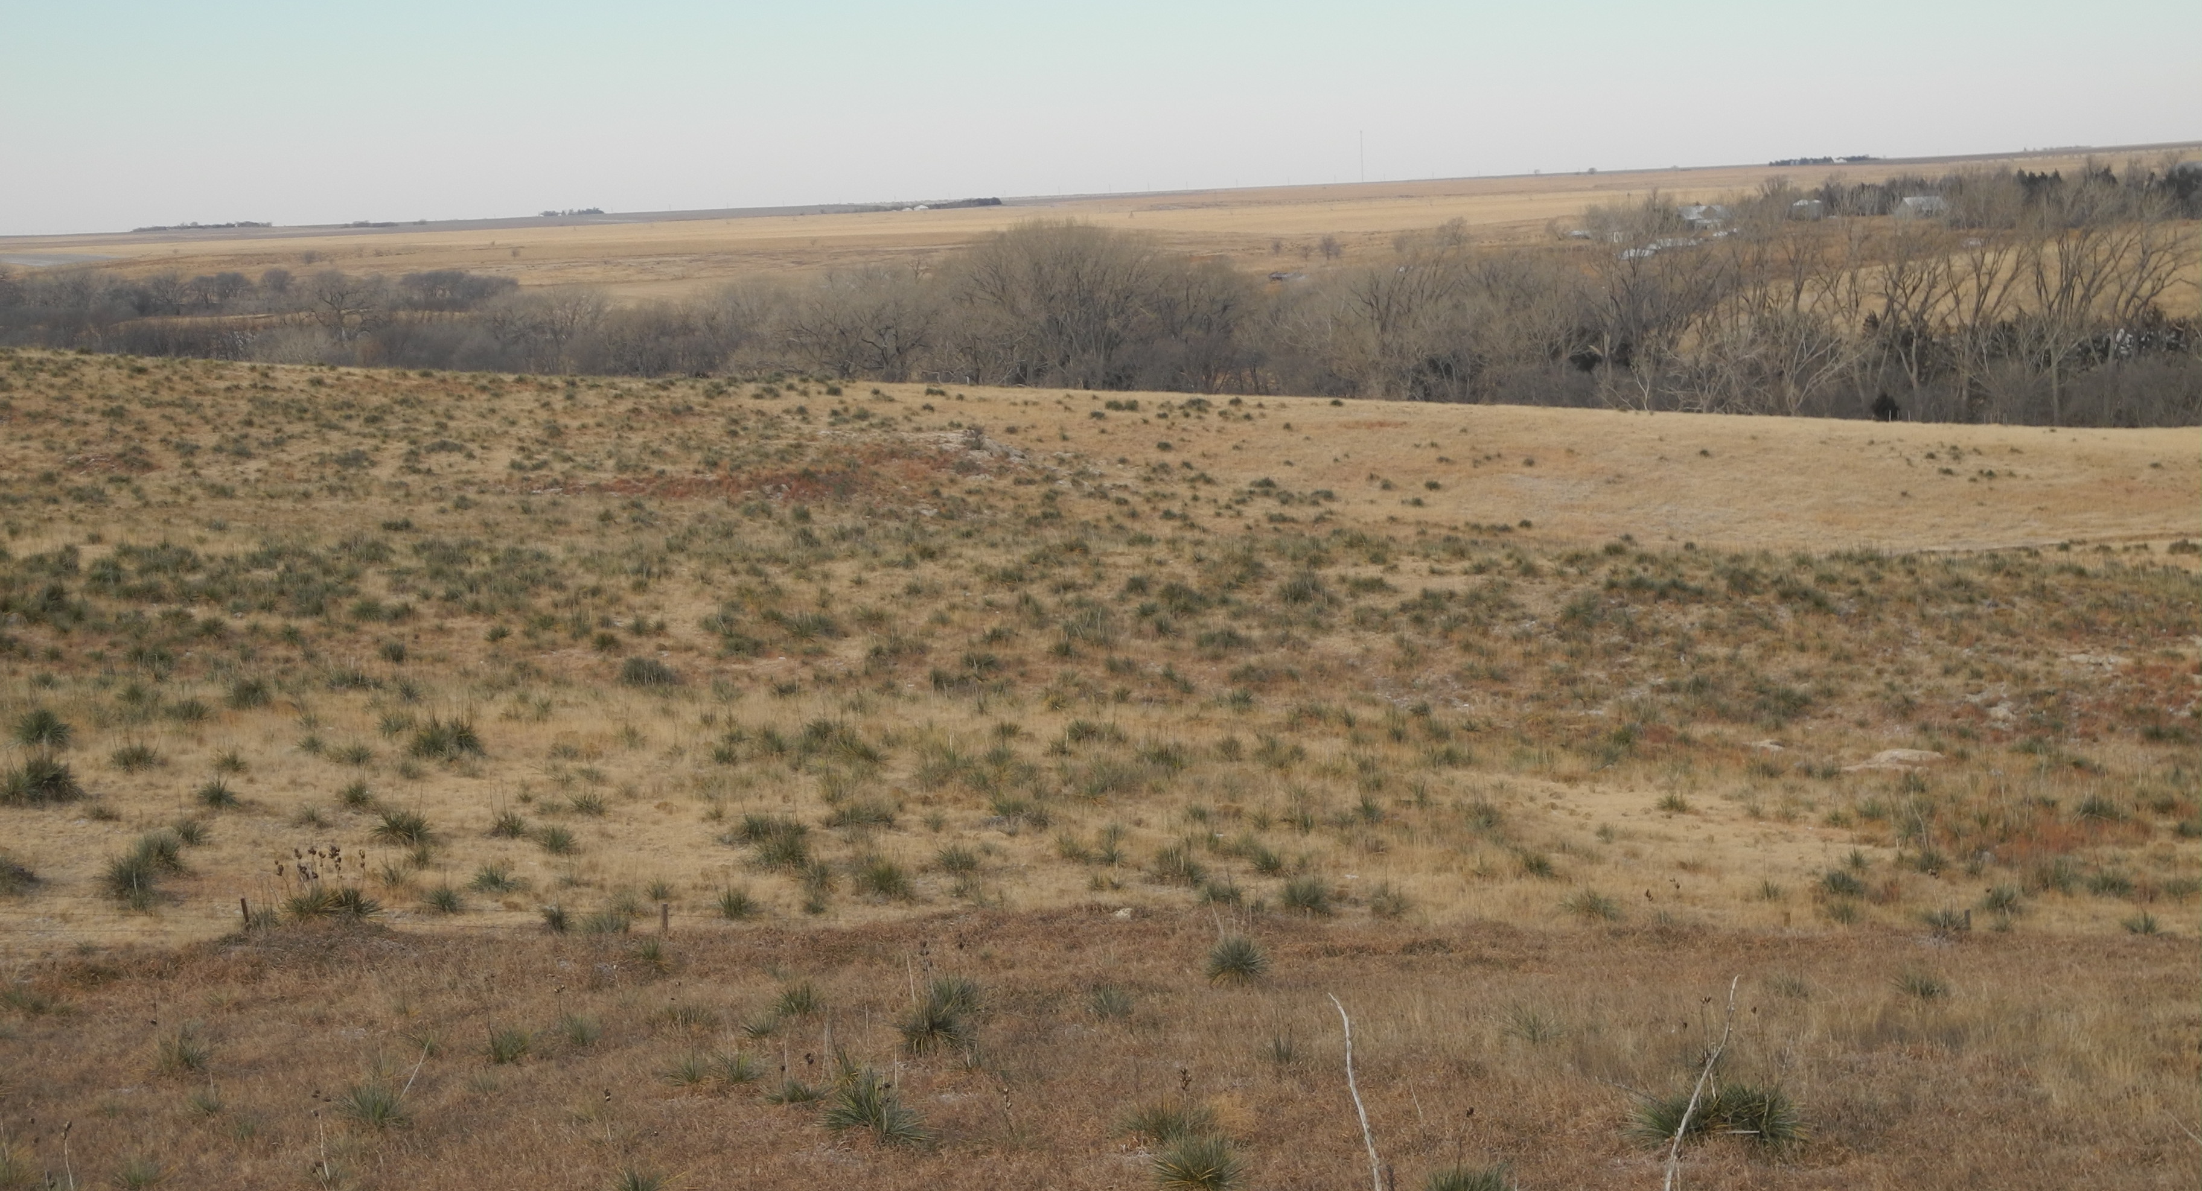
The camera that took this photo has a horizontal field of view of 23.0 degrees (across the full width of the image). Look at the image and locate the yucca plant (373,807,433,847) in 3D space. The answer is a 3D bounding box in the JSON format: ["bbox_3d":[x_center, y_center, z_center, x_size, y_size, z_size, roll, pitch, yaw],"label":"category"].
[{"bbox_3d":[-8.784,2.921,68.000,0.757,0.450,0.700,-3,4,-7],"label":"yucca plant"}]

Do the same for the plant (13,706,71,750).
[{"bbox_3d":[-15.666,1.960,80.000,0.865,0.570,0.800,-3,4,-11],"label":"plant"}]

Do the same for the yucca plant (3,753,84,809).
[{"bbox_3d":[-14.663,2.577,75.000,1.098,0.660,0.950,-3,4,-11],"label":"yucca plant"}]

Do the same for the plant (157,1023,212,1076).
[{"bbox_3d":[-8.640,4.284,51.000,0.519,0.430,0.519,-3,4,-10],"label":"plant"}]

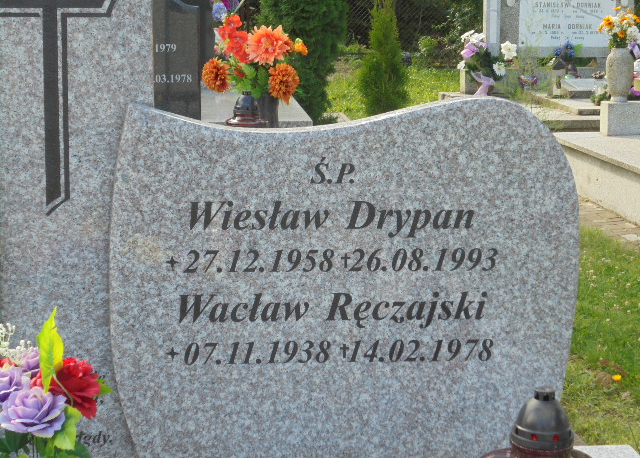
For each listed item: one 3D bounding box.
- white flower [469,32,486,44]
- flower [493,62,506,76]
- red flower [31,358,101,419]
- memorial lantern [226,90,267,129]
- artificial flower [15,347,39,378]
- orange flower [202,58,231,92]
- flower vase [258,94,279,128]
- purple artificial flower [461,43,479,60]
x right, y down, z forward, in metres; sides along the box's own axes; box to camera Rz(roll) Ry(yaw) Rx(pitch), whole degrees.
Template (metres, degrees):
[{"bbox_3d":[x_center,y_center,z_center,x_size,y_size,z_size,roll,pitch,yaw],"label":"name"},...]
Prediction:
[{"bbox_3d":[0.969,-1.178,8.300,0.105,0.070,0.075,0,10,0],"label":"white flower"},{"bbox_3d":[1.097,-0.981,8.250,0.082,0.086,0.050,-2,10,-10],"label":"flower"},{"bbox_3d":[-0.343,0.216,1.820,0.094,0.082,0.088,-4,10,-25],"label":"red flower"},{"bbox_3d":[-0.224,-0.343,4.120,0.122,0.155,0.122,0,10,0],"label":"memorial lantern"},{"bbox_3d":[-0.398,0.186,1.870,0.062,0.054,0.060,0,10,0],"label":"artificial flower"},{"bbox_3d":[-0.318,-0.473,4.150,0.086,0.102,0.075,4,10,25],"label":"orange flower"},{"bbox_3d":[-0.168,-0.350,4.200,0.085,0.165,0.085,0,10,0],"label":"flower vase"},{"bbox_3d":[0.919,-1.091,8.300,0.107,0.092,0.085,3,10,15],"label":"purple artificial flower"}]

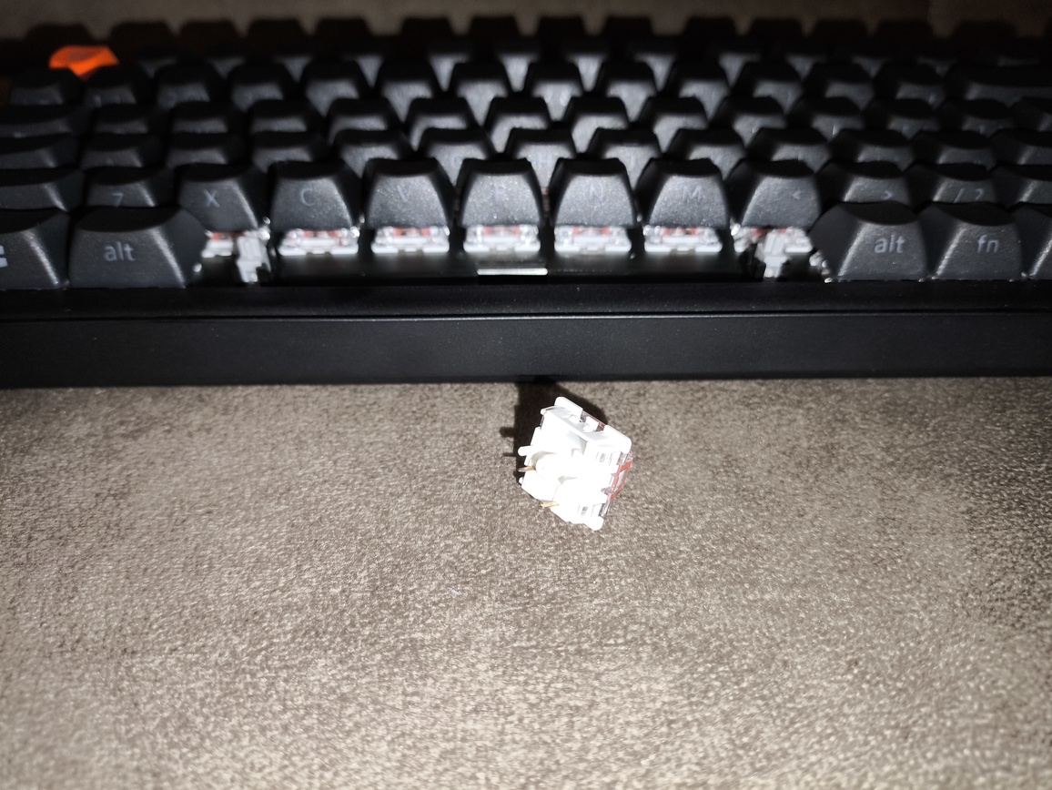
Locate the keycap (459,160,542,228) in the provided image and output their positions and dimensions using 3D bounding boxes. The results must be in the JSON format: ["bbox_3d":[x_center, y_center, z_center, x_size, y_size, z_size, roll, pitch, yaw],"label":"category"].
[{"bbox_3d":[-0.005,-0.043,0.156,0.018,0.009,0.018,-1,41,-1],"label":"keycap"}]

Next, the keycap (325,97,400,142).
[{"bbox_3d":[-0.039,-0.067,0.185,0.018,0.008,0.018,-1,41,-1],"label":"keycap"}]

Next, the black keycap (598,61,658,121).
[{"bbox_3d":[0.026,-0.080,0.200,0.018,0.011,0.018,-1,41,-2],"label":"black keycap"}]

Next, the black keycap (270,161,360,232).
[{"bbox_3d":[-0.043,-0.042,0.155,0.018,0.009,0.018,-1,41,-2],"label":"black keycap"}]

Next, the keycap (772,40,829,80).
[{"bbox_3d":[0.078,-0.096,0.222,0.018,0.011,0.018,-1,40,-1],"label":"keycap"}]

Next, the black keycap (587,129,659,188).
[{"bbox_3d":[0.023,-0.055,0.172,0.018,0.009,0.018,-1,41,-2],"label":"black keycap"}]

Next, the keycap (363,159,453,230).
[{"bbox_3d":[-0.024,-0.043,0.157,0.018,0.010,0.018,-1,40,-1],"label":"keycap"}]

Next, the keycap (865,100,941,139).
[{"bbox_3d":[0.093,-0.068,0.190,0.018,0.009,0.018,-1,40,-1],"label":"keycap"}]

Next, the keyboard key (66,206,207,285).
[{"bbox_3d":[-0.072,-0.029,0.141,0.023,0.009,0.018,-1,41,-1],"label":"keyboard key"}]

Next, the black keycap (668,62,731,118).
[{"bbox_3d":[0.045,-0.081,0.200,0.018,0.011,0.018,-1,40,-1],"label":"black keycap"}]

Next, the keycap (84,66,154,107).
[{"bbox_3d":[-0.106,-0.078,0.198,0.018,0.011,0.018,-1,41,-2],"label":"keycap"}]

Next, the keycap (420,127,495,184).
[{"bbox_3d":[-0.015,-0.054,0.171,0.018,0.009,0.018,-1,41,-2],"label":"keycap"}]

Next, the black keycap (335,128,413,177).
[{"bbox_3d":[-0.034,-0.055,0.172,0.018,0.009,0.018,-1,40,-1],"label":"black keycap"}]

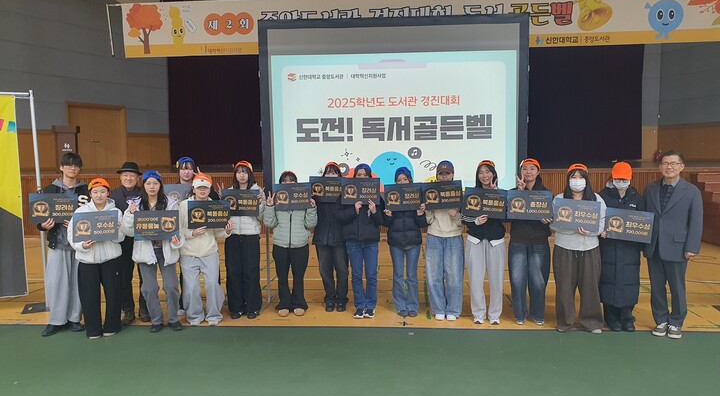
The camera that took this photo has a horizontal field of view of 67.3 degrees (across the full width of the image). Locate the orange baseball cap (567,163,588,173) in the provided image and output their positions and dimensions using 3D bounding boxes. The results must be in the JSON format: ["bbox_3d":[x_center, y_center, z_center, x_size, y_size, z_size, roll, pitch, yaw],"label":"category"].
[{"bbox_3d":[2.141,-0.259,5.306,0.185,0.140,0.265,1,-6,19],"label":"orange baseball cap"}]

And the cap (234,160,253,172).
[{"bbox_3d":[-1.276,-0.331,5.937,0.185,0.140,0.265,-2,-6,-12],"label":"cap"}]

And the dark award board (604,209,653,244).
[{"bbox_3d":[2.571,0.267,5.160,0.430,0.295,0.010,7,0,12],"label":"dark award board"}]

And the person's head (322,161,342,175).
[{"bbox_3d":[-0.318,-0.330,6.137,0.185,0.140,0.265,-2,-6,-9],"label":"person's head"}]

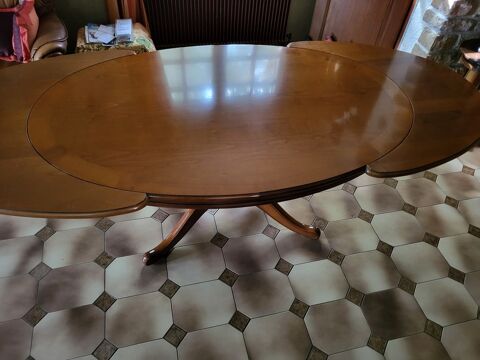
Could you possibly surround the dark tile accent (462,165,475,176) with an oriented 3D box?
[{"bbox_3d":[1.575,-0.060,2.486,0.070,0.010,0.070,26,50,18],"label":"dark tile accent"}]

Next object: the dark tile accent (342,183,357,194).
[{"bbox_3d":[0.679,0.058,2.220,0.070,0.010,0.070,26,50,18],"label":"dark tile accent"}]

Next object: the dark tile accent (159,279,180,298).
[{"bbox_3d":[-0.331,0.518,1.696,0.070,0.010,0.070,26,50,18],"label":"dark tile accent"}]

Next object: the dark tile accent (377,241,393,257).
[{"bbox_3d":[0.802,0.379,1.998,0.070,0.010,0.070,26,50,18],"label":"dark tile accent"}]

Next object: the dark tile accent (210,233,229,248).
[{"bbox_3d":[-0.112,0.335,1.987,0.073,0.010,0.073,26,50,18],"label":"dark tile accent"}]

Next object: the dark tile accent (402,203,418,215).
[{"bbox_3d":[1.010,0.177,2.140,0.070,0.010,0.070,26,50,18],"label":"dark tile accent"}]

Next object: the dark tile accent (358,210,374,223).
[{"bbox_3d":[0.731,0.214,2.079,0.070,0.010,0.070,26,50,18],"label":"dark tile accent"}]

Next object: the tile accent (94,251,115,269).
[{"bbox_3d":[-0.696,0.413,1.857,0.073,0.010,0.073,26,50,18],"label":"tile accent"}]

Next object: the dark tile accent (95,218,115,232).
[{"bbox_3d":[-0.714,0.241,1.917,0.070,0.010,0.070,26,50,18],"label":"dark tile accent"}]

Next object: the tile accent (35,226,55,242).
[{"bbox_3d":[-1.044,0.288,1.939,0.073,0.010,0.073,26,50,18],"label":"tile accent"}]

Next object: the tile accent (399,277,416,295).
[{"bbox_3d":[0.856,0.542,1.849,0.070,0.010,0.070,26,50,18],"label":"tile accent"}]

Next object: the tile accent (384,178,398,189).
[{"bbox_3d":[1.002,0.020,2.389,0.073,0.010,0.073,26,50,18],"label":"tile accent"}]

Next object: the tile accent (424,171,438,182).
[{"bbox_3d":[1.276,-0.021,2.421,0.070,0.010,0.070,26,50,18],"label":"tile accent"}]

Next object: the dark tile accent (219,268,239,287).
[{"bbox_3d":[-0.054,0.500,1.839,0.073,0.010,0.073,26,50,18],"label":"dark tile accent"}]

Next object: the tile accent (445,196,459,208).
[{"bbox_3d":[1.355,0.141,2.310,0.073,0.010,0.073,26,50,18],"label":"tile accent"}]

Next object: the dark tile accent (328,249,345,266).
[{"bbox_3d":[0.515,0.415,1.937,0.070,0.010,0.070,26,50,18],"label":"dark tile accent"}]

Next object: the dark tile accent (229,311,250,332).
[{"bbox_3d":[-0.002,0.665,1.690,0.073,0.010,0.073,26,50,18],"label":"dark tile accent"}]

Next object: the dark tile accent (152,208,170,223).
[{"bbox_3d":[-0.457,0.208,2.071,0.073,0.010,0.073,26,50,18],"label":"dark tile accent"}]

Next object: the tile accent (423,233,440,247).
[{"bbox_3d":[1.063,0.336,1.998,0.070,0.010,0.070,26,50,18],"label":"tile accent"}]

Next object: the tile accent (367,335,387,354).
[{"bbox_3d":[0.626,0.740,1.640,0.070,0.010,0.070,26,50,18],"label":"tile accent"}]

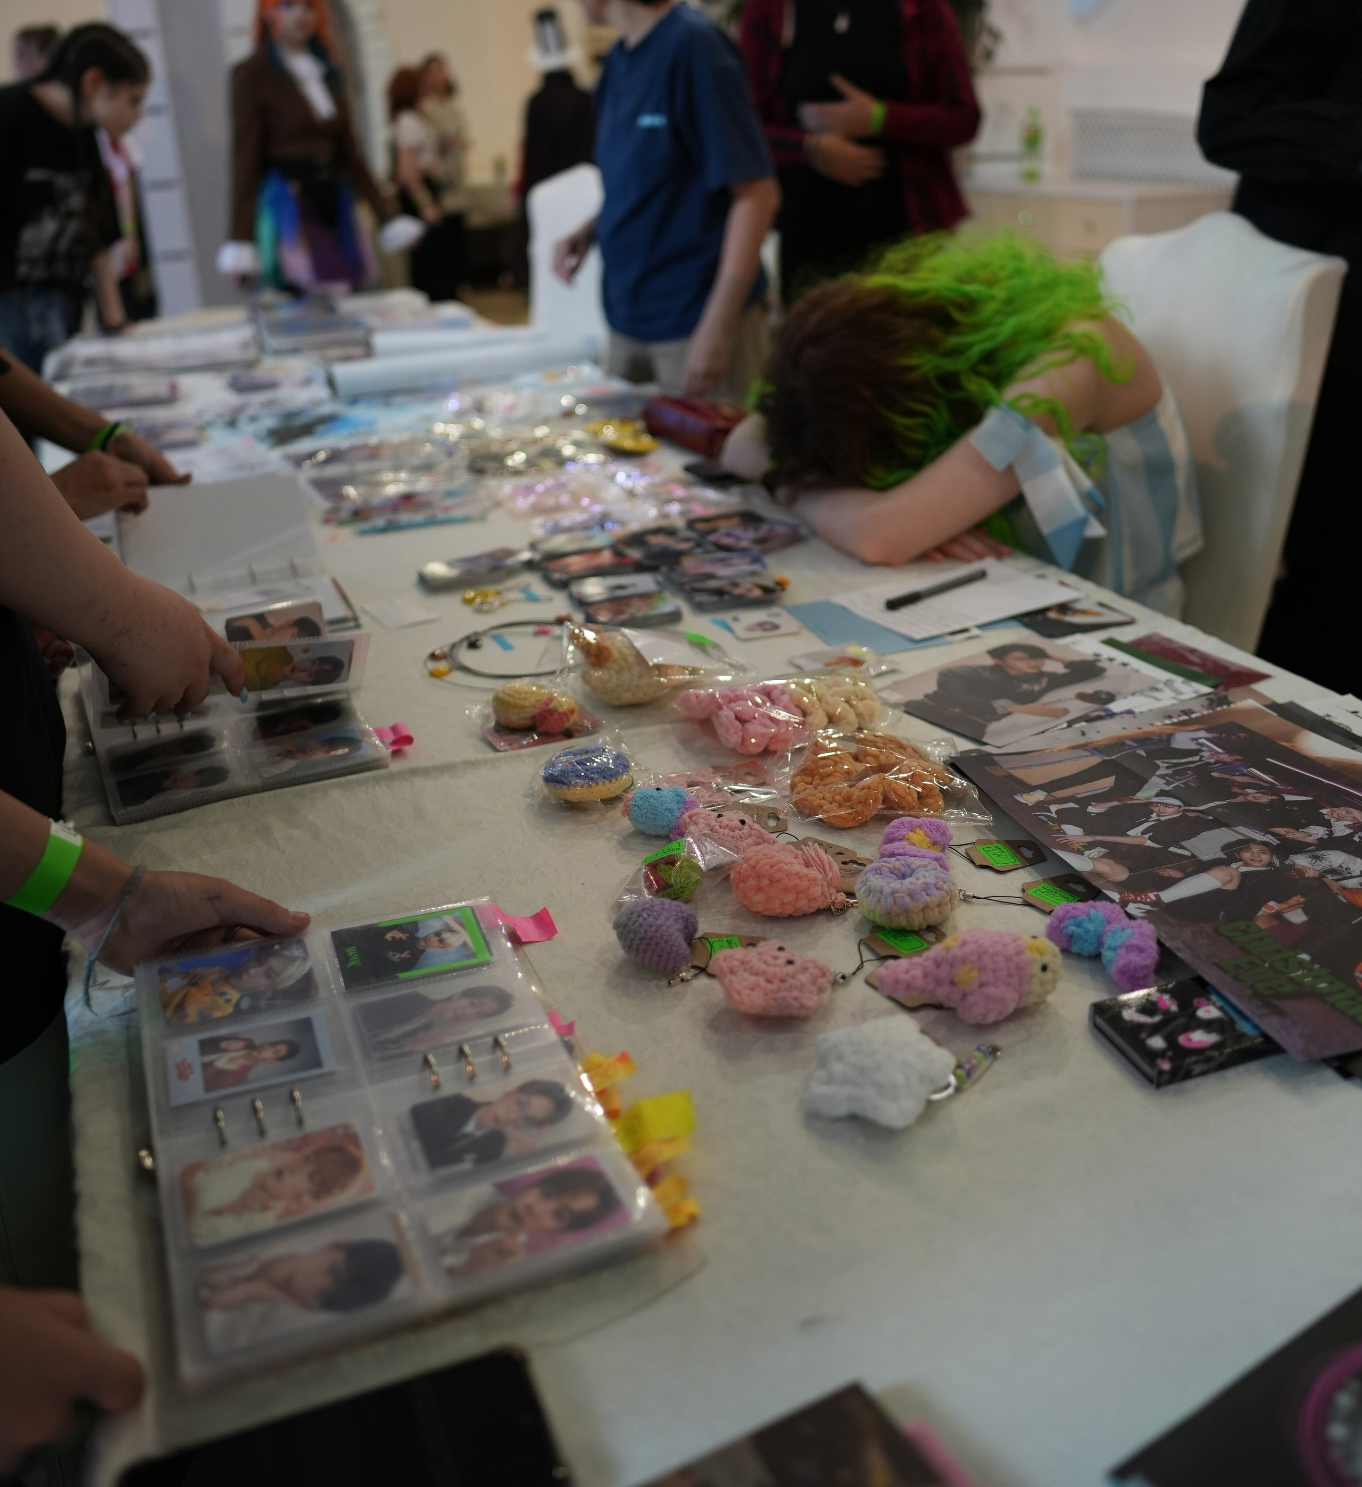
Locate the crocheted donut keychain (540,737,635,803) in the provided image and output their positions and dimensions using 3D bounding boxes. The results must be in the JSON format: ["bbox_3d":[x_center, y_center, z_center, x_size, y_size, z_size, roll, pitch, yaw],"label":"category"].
[{"bbox_3d":[-0.073,0.024,1.079,0.072,0.033,0.072,-1,24,0],"label":"crocheted donut keychain"}]

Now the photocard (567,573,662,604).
[{"bbox_3d":[-0.072,-0.178,1.551,0.092,0.004,0.066,-8,26,-13],"label":"photocard"}]

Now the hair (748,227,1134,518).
[{"bbox_3d":[0.299,-0.454,1.666,0.450,0.310,0.280,-10,28,-21],"label":"hair"}]

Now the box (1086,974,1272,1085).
[{"bbox_3d":[0.293,0.162,0.781,0.095,0.013,0.062,-10,26,-18],"label":"box"}]

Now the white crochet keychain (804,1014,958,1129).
[{"bbox_3d":[0.110,0.183,0.753,0.084,0.034,0.076,-2,25,0],"label":"white crochet keychain"}]

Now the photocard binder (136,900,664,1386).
[{"bbox_3d":[-0.170,0.183,0.737,0.215,0.026,0.322,-10,26,-19],"label":"photocard binder"}]

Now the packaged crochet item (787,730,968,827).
[{"bbox_3d":[0.150,0.028,1.050,0.137,0.042,0.118,1,26,0],"label":"packaged crochet item"}]

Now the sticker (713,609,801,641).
[{"bbox_3d":[0.080,-0.122,1.398,0.072,0.002,0.066,-9,28,-19],"label":"sticker"}]

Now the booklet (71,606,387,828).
[{"bbox_3d":[-0.398,-0.051,1.161,0.217,0.068,0.290,-13,29,-26],"label":"booklet"}]

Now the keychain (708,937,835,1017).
[{"bbox_3d":[0.055,0.141,0.819,0.072,0.030,0.063,-5,25,-9],"label":"keychain"}]

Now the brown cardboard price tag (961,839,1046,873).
[{"bbox_3d":[0.221,0.074,0.925,0.050,0.003,0.043,-9,26,-14],"label":"brown cardboard price tag"}]

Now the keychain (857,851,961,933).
[{"bbox_3d":[0.149,0.098,0.897,0.066,0.039,0.066,-1,24,0],"label":"keychain"}]

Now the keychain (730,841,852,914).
[{"bbox_3d":[0.073,0.091,0.911,0.076,0.044,0.055,4,25,10],"label":"keychain"}]

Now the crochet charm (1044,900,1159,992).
[{"bbox_3d":[0.264,0.128,0.852,0.074,0.036,0.047,24,34,39],"label":"crochet charm"}]

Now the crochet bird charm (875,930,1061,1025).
[{"bbox_3d":[0.171,0.139,0.812,0.112,0.048,0.057,2,26,2],"label":"crochet bird charm"}]

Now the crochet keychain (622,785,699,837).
[{"bbox_3d":[-0.016,0.050,1.003,0.056,0.036,0.042,-4,26,-9],"label":"crochet keychain"}]

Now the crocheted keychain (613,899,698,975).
[{"bbox_3d":[-0.015,0.122,0.853,0.053,0.039,0.056,-1,24,0],"label":"crocheted keychain"}]

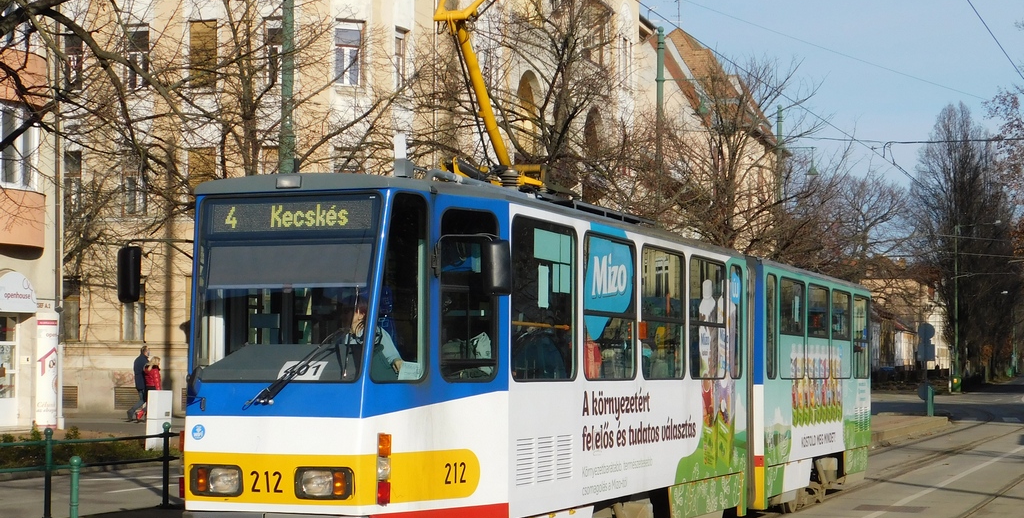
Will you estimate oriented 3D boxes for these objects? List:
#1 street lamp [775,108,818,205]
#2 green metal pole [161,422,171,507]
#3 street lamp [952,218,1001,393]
[{"bbox_3d":[7.667,0.314,40.705,1.180,8.750,0.450,-1,-4,15],"label":"street lamp"},{"bbox_3d":[-4.042,2.392,17.638,0.110,1.000,0.110,-2,-5,27],"label":"green metal pole"},{"bbox_3d":[25.870,2.581,84.086,2.500,9.750,0.380,-1,-4,15],"label":"street lamp"}]

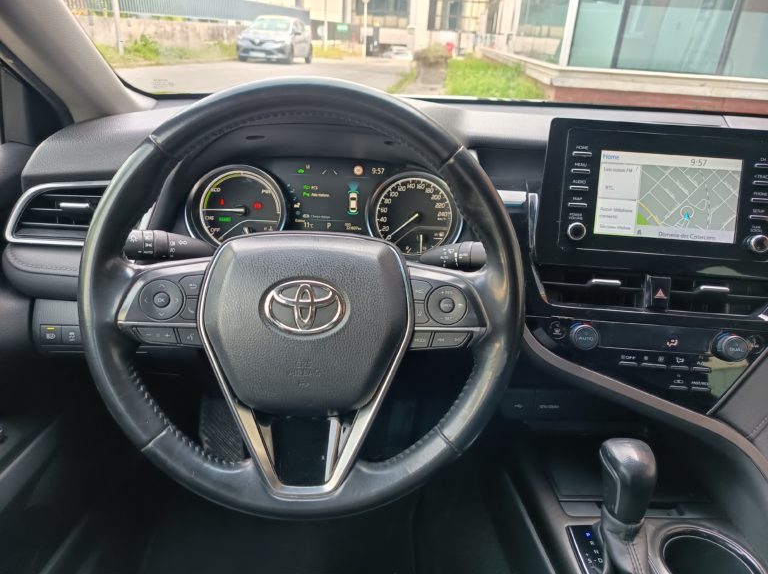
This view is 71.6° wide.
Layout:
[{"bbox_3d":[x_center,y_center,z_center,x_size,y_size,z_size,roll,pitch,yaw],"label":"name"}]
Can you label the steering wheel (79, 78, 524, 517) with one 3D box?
[{"bbox_3d":[-0.071,0.009,0.476,0.376,0.376,0.080,2,1,0],"label":"steering wheel"}]

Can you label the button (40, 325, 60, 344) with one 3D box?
[{"bbox_3d":[-0.379,0.053,0.609,0.022,0.021,0.012,2,16,0],"label":"button"}]

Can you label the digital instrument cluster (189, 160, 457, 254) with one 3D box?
[{"bbox_3d":[-0.074,-0.096,0.678,0.343,0.130,0.050,2,9,0],"label":"digital instrument cluster"}]

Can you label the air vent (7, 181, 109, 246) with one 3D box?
[{"bbox_3d":[-0.342,-0.086,0.612,0.153,0.073,0.040,2,16,0],"label":"air vent"}]

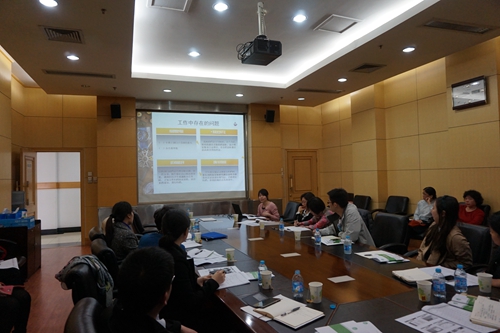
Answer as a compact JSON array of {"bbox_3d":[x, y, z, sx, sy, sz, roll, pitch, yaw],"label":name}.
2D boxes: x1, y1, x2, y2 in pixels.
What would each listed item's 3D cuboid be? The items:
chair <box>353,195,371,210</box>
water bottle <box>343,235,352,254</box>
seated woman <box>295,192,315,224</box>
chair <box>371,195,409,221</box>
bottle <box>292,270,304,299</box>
[{"bbox_3d":[2.119,1.090,6.718,0.600,0.980,0.580,-1,-1,-20],"label":"chair"},{"bbox_3d":[0.866,0.694,2.938,0.063,0.151,0.063,-1,-1,-20],"label":"water bottle"},{"bbox_3d":[0.809,0.974,5.065,0.800,1.200,0.500,-1,-2,-30],"label":"seated woman"},{"bbox_3d":[2.387,1.037,5.758,0.670,1.020,0.620,-1,-1,-20],"label":"chair"},{"bbox_3d":[0.284,0.686,1.965,0.063,0.151,0.063,-1,-1,0],"label":"bottle"}]

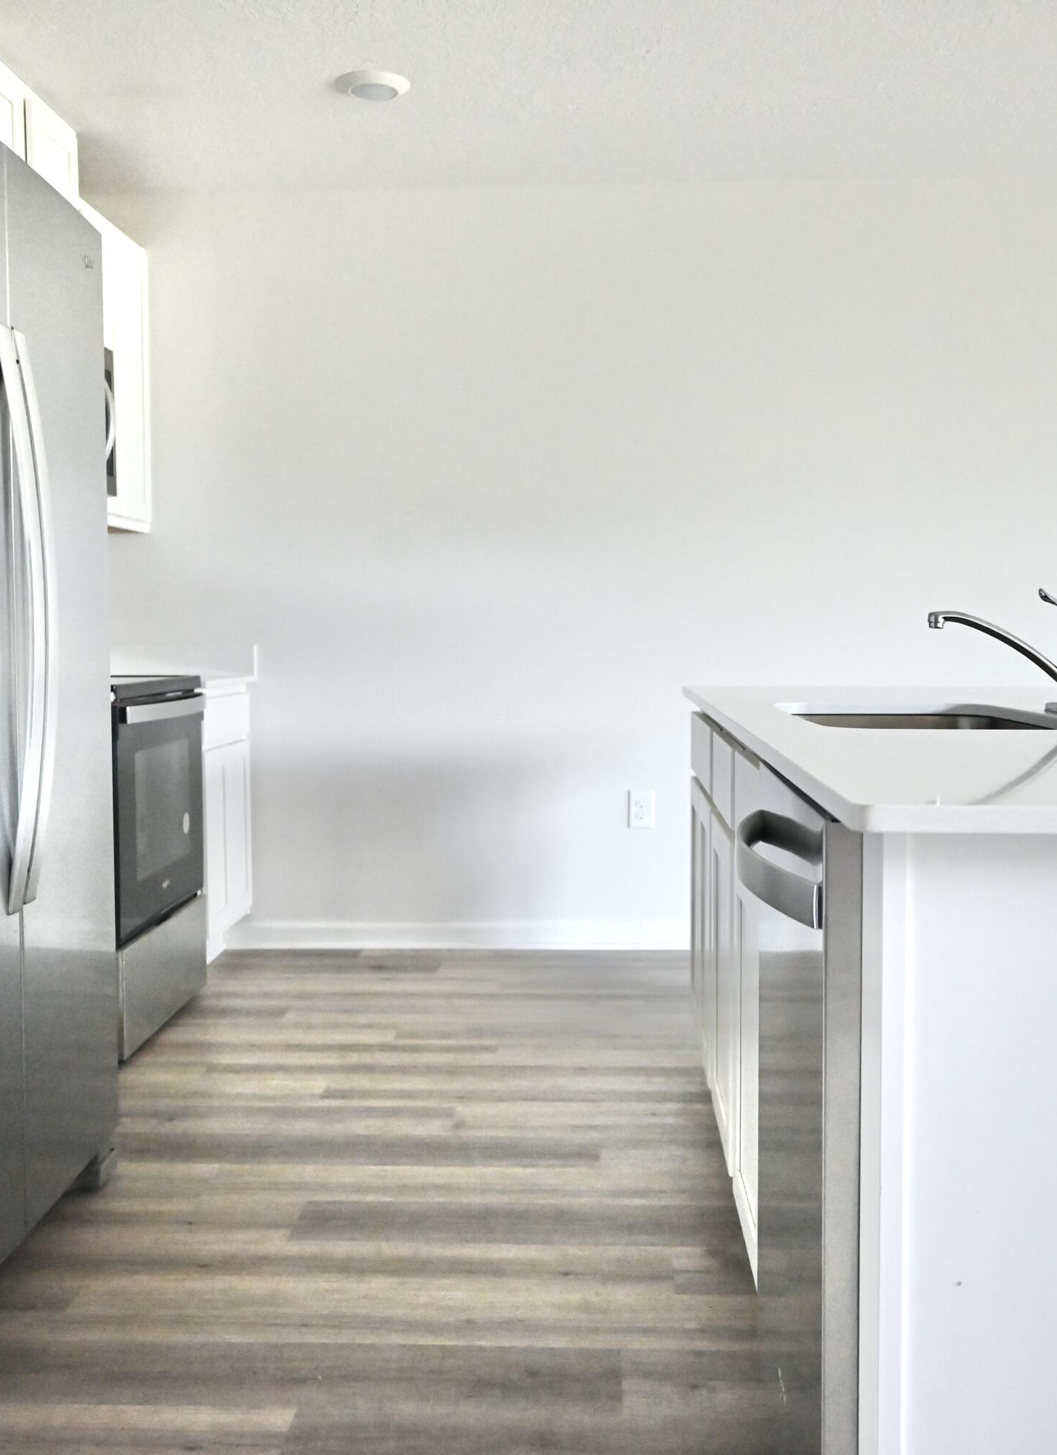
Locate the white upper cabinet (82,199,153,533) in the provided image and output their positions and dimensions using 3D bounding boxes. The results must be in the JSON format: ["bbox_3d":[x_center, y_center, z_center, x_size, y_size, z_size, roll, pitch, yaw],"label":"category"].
[{"bbox_3d":[-1.408,-1.071,4.446,0.325,0.903,0.600,0,4,3],"label":"white upper cabinet"}]

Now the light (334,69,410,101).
[{"bbox_3d":[-0.405,-1.660,3.786,0.192,0.028,0.192,0,4,3],"label":"light"}]

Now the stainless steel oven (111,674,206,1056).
[{"bbox_3d":[-1.250,0.333,3.808,0.710,0.918,0.757,0,4,3],"label":"stainless steel oven"}]

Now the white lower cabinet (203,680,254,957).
[{"bbox_3d":[-1.246,0.307,4.514,0.630,0.880,0.610,0,4,3],"label":"white lower cabinet"}]

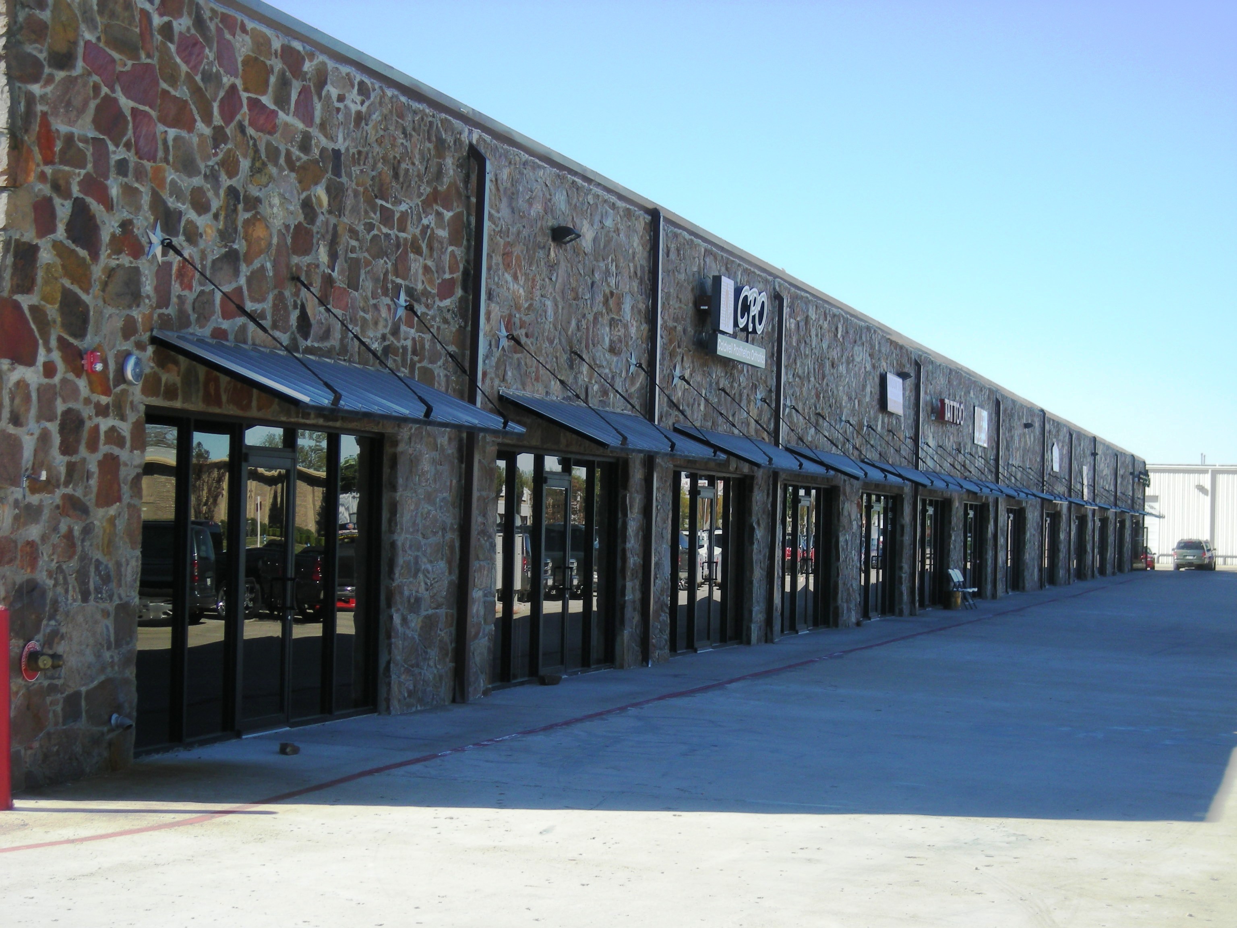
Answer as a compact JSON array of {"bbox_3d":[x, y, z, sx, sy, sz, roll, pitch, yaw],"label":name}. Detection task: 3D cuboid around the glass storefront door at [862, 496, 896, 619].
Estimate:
[{"bbox_3d":[4.785,1.712,45.664,0.140,2.400,4.860,1,-1,16],"label":"glass storefront door"}]

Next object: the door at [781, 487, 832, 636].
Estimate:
[{"bbox_3d":[2.966,1.521,39.197,0.120,2.417,4.710,1,-2,16],"label":"door"}]

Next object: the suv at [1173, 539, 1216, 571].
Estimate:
[{"bbox_3d":[33.207,5.259,140.254,1.900,1.780,4.780,1,-2,19],"label":"suv"}]

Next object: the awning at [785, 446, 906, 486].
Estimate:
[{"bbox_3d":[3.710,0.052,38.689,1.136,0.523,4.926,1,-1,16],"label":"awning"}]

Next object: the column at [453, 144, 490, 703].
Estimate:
[{"bbox_3d":[-1.350,-0.385,22.343,0.150,5.144,0.110,1,-1,16],"label":"column"}]

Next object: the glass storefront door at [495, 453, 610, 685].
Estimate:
[{"bbox_3d":[-0.719,1.090,25.884,0.140,2.400,4.860,1,-1,16],"label":"glass storefront door"}]

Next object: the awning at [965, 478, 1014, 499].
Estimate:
[{"bbox_3d":[9.400,0.664,59.396,1.130,0.520,5.050,1,-2,16],"label":"awning"}]

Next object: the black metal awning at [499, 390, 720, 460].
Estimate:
[{"bbox_3d":[0.038,-0.366,25.972,1.110,0.535,5.000,1,-2,16],"label":"black metal awning"}]

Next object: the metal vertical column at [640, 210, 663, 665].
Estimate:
[{"bbox_3d":[0.379,-0.282,28.553,0.150,5.327,0.110,1,-1,16],"label":"metal vertical column"}]

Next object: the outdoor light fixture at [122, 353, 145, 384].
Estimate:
[{"bbox_3d":[-3.240,-0.627,16.151,0.110,0.210,0.210,1,-2,16],"label":"outdoor light fixture"}]

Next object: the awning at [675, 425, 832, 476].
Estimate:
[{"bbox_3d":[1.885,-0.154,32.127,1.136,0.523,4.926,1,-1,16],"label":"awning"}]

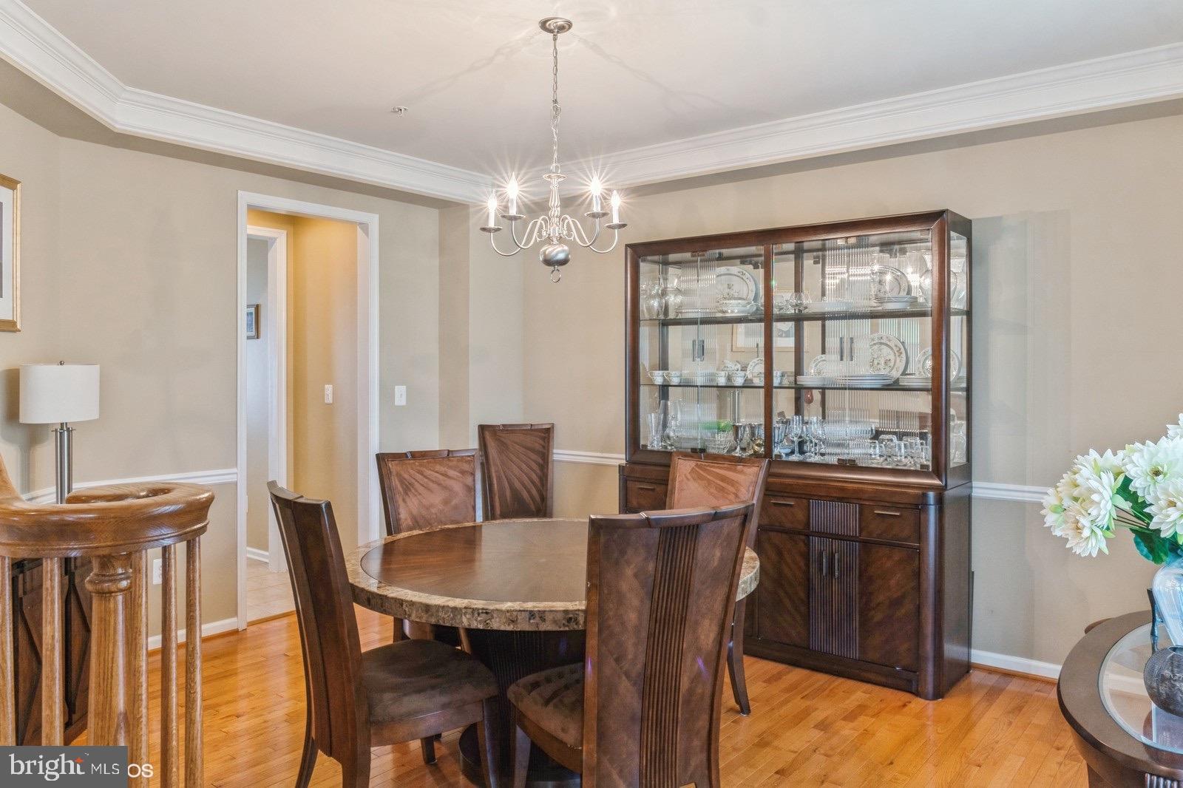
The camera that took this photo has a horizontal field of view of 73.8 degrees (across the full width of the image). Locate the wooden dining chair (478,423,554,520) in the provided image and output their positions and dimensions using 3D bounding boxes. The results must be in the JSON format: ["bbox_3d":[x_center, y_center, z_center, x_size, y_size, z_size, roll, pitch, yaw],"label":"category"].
[{"bbox_3d":[-0.362,0.748,4.849,0.490,1.050,0.620,-1,2,-25],"label":"wooden dining chair"}]

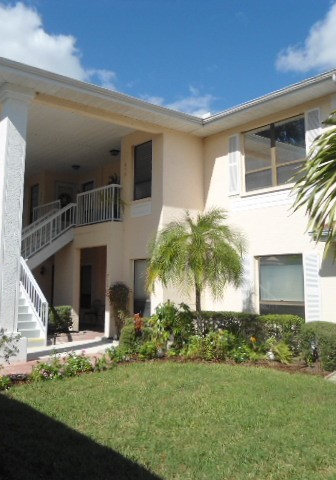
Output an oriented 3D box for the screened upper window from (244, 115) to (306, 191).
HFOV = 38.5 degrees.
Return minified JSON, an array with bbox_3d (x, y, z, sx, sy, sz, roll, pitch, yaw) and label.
[{"bbox_3d":[2.471,-1.938,11.299,0.120,1.590,1.830,5,-7,-38],"label":"screened upper window"}]

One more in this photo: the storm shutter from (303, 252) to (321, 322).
[{"bbox_3d":[3.134,1.072,10.416,0.050,1.600,0.380,5,-8,-38],"label":"storm shutter"}]

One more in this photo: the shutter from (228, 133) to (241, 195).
[{"bbox_3d":[1.661,-1.922,12.255,0.050,1.590,0.390,5,-7,-38],"label":"shutter"}]

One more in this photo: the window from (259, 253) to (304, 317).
[{"bbox_3d":[2.534,1.119,10.892,0.120,1.530,1.340,5,-7,-38],"label":"window"}]

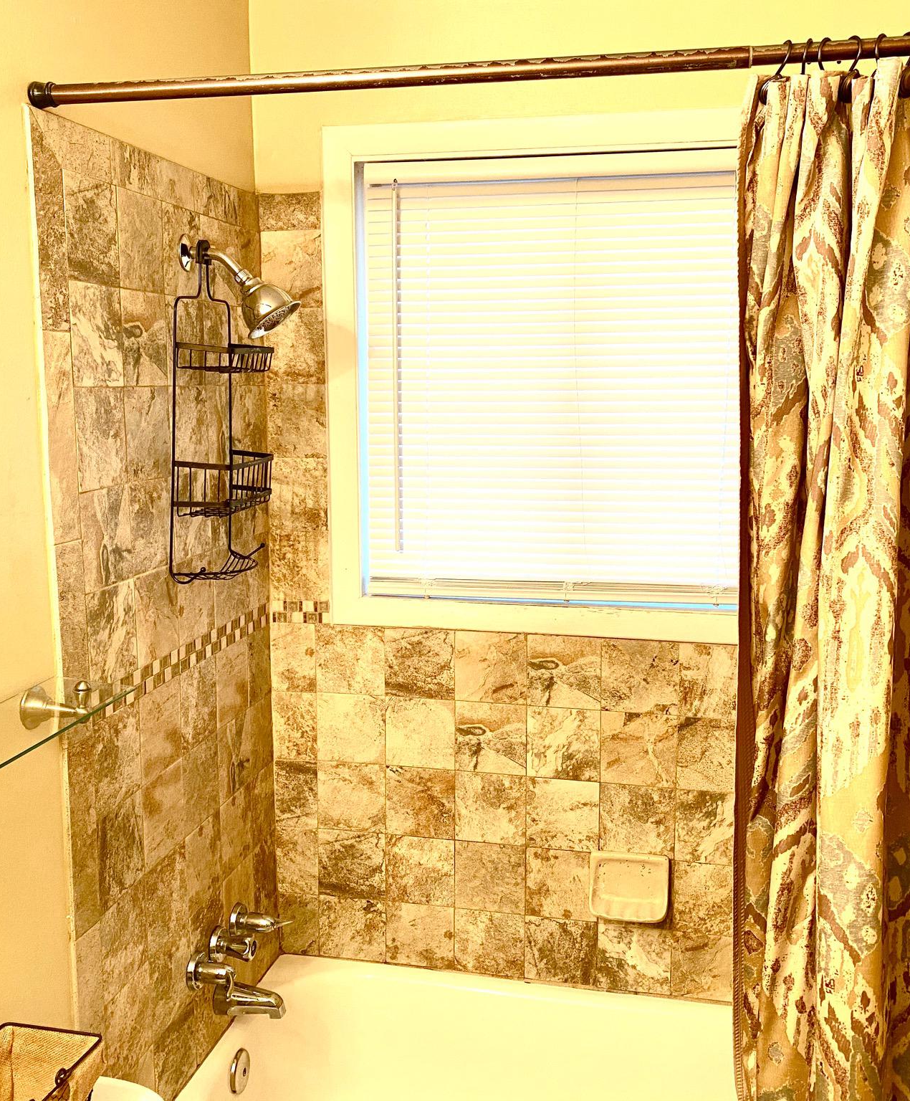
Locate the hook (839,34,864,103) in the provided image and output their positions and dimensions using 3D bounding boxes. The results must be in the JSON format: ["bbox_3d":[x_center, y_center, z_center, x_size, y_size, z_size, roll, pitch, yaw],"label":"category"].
[{"bbox_3d":[0.464,-0.563,1.298,0.030,0.072,0.038,-3,9,-17],"label":"hook"}]

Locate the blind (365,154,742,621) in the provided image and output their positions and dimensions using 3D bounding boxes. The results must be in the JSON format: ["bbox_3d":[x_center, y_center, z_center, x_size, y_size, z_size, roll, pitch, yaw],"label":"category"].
[{"bbox_3d":[0.233,-0.334,2.233,0.856,0.902,0.042,2,9,12],"label":"blind"}]

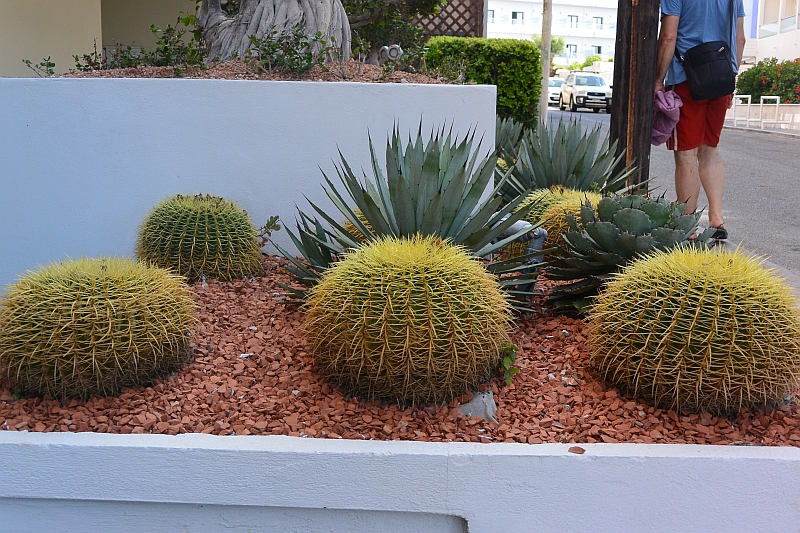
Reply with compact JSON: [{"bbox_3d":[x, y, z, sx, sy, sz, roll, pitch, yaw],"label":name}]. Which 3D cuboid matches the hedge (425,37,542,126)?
[{"bbox_3d":[0.993,-2.131,10.700,1.420,1.280,0.900,1,10,0],"label":"hedge"}]

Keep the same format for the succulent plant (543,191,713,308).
[{"bbox_3d":[0.872,-0.071,3.381,0.624,0.407,0.624,1,10,0],"label":"succulent plant"}]

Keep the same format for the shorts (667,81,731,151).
[{"bbox_3d":[1.663,-0.852,4.950,0.390,0.420,0.290,1,10,3],"label":"shorts"}]

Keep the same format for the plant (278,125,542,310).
[{"bbox_3d":[0.040,-0.223,3.462,1.018,0.651,0.967,1,10,0],"label":"plant"}]

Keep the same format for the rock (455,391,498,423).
[{"bbox_3d":[0.182,0.334,2.120,0.105,0.065,0.085,1,10,0],"label":"rock"}]

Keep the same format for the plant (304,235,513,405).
[{"bbox_3d":[0.022,0.113,2.333,0.544,0.397,0.544,1,10,0],"label":"plant"}]

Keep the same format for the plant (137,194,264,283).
[{"bbox_3d":[-0.844,-0.134,3.756,0.519,0.342,0.519,1,10,0],"label":"plant"}]

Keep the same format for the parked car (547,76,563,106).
[{"bbox_3d":[8.238,-9.426,48.000,1.720,1.460,4.200,1,10,0],"label":"parked car"}]

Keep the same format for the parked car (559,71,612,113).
[{"bbox_3d":[8.188,-7.600,38.700,1.750,1.690,4.200,1,10,0],"label":"parked car"}]

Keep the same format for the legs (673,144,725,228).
[{"bbox_3d":[1.690,-0.442,5.030,0.300,0.490,0.230,1,10,3],"label":"legs"}]

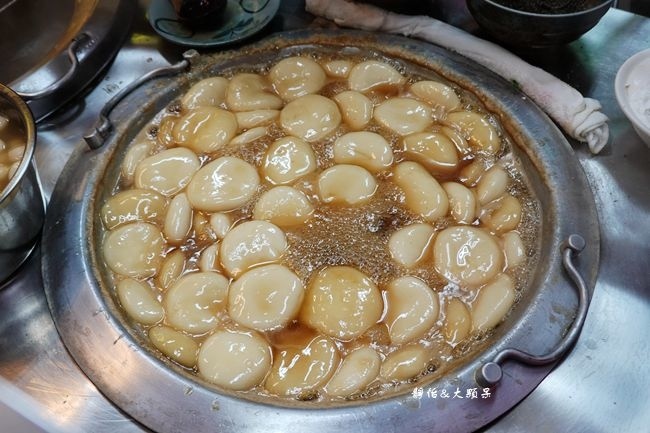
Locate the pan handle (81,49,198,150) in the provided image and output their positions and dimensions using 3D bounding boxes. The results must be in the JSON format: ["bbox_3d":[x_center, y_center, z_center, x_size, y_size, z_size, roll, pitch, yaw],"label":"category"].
[{"bbox_3d":[-0.213,-0.140,0.809,0.051,0.019,0.178,21,55,32],"label":"pan handle"}]

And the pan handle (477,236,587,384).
[{"bbox_3d":[0.197,0.088,0.614,0.051,0.019,0.177,36,61,13],"label":"pan handle"}]

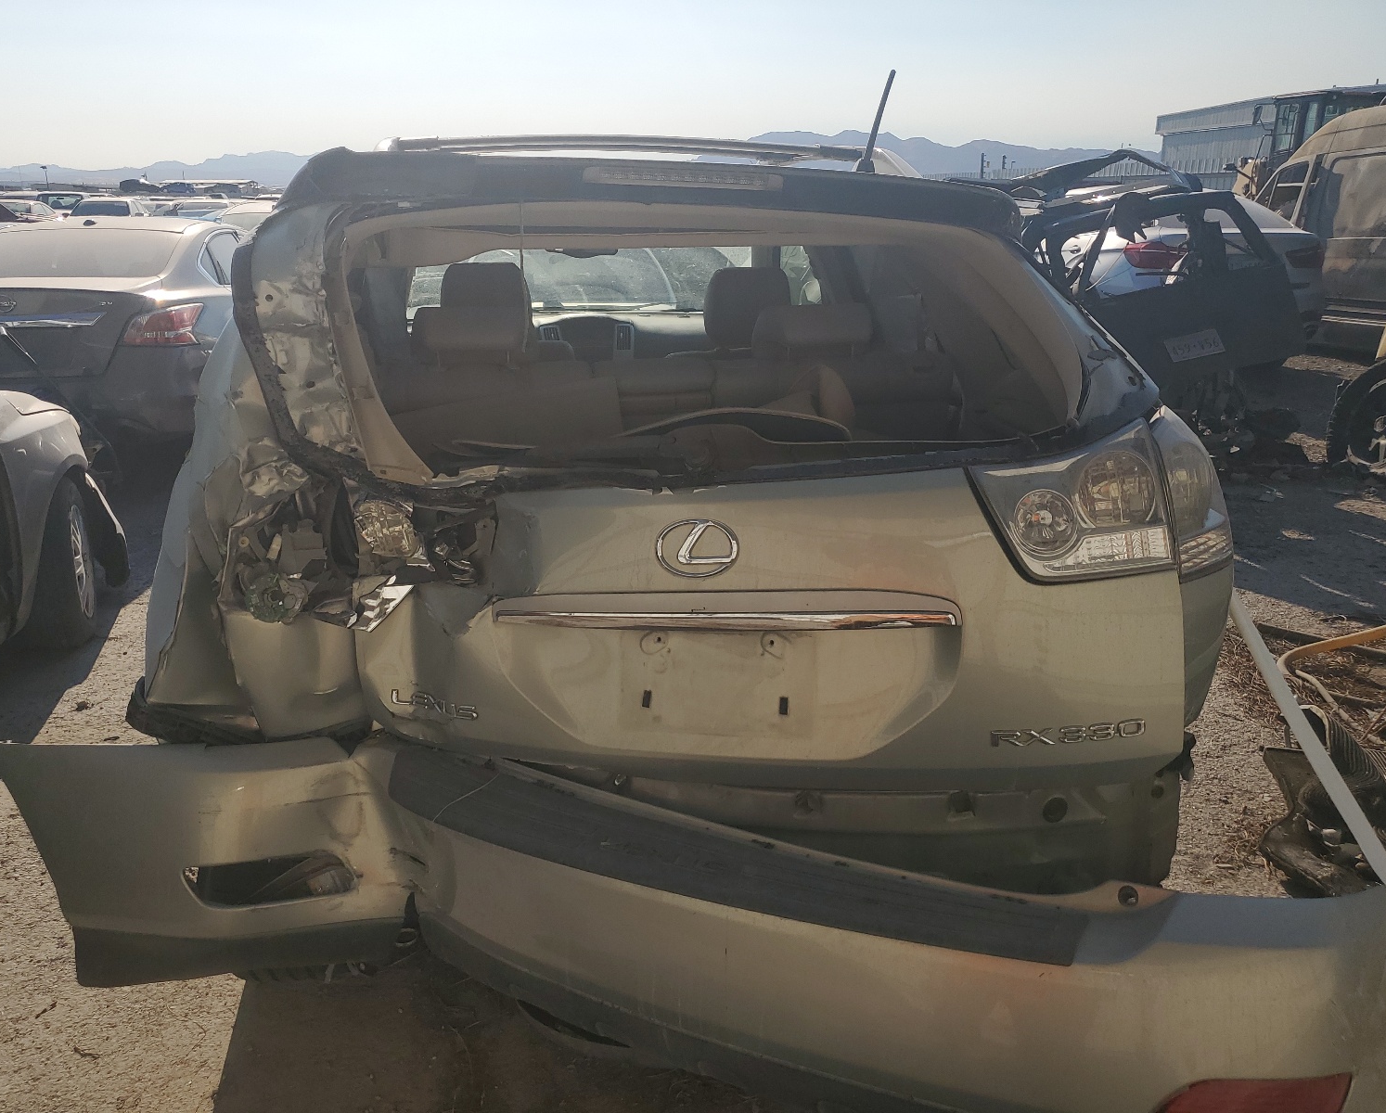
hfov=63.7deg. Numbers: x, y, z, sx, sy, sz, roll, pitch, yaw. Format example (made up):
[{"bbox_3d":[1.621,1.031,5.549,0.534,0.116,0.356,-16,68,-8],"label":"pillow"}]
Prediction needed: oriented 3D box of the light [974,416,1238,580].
[{"bbox_3d":[0.690,-0.103,1.926,0.450,0.245,0.230,-6,19,-17],"label":"light"}]

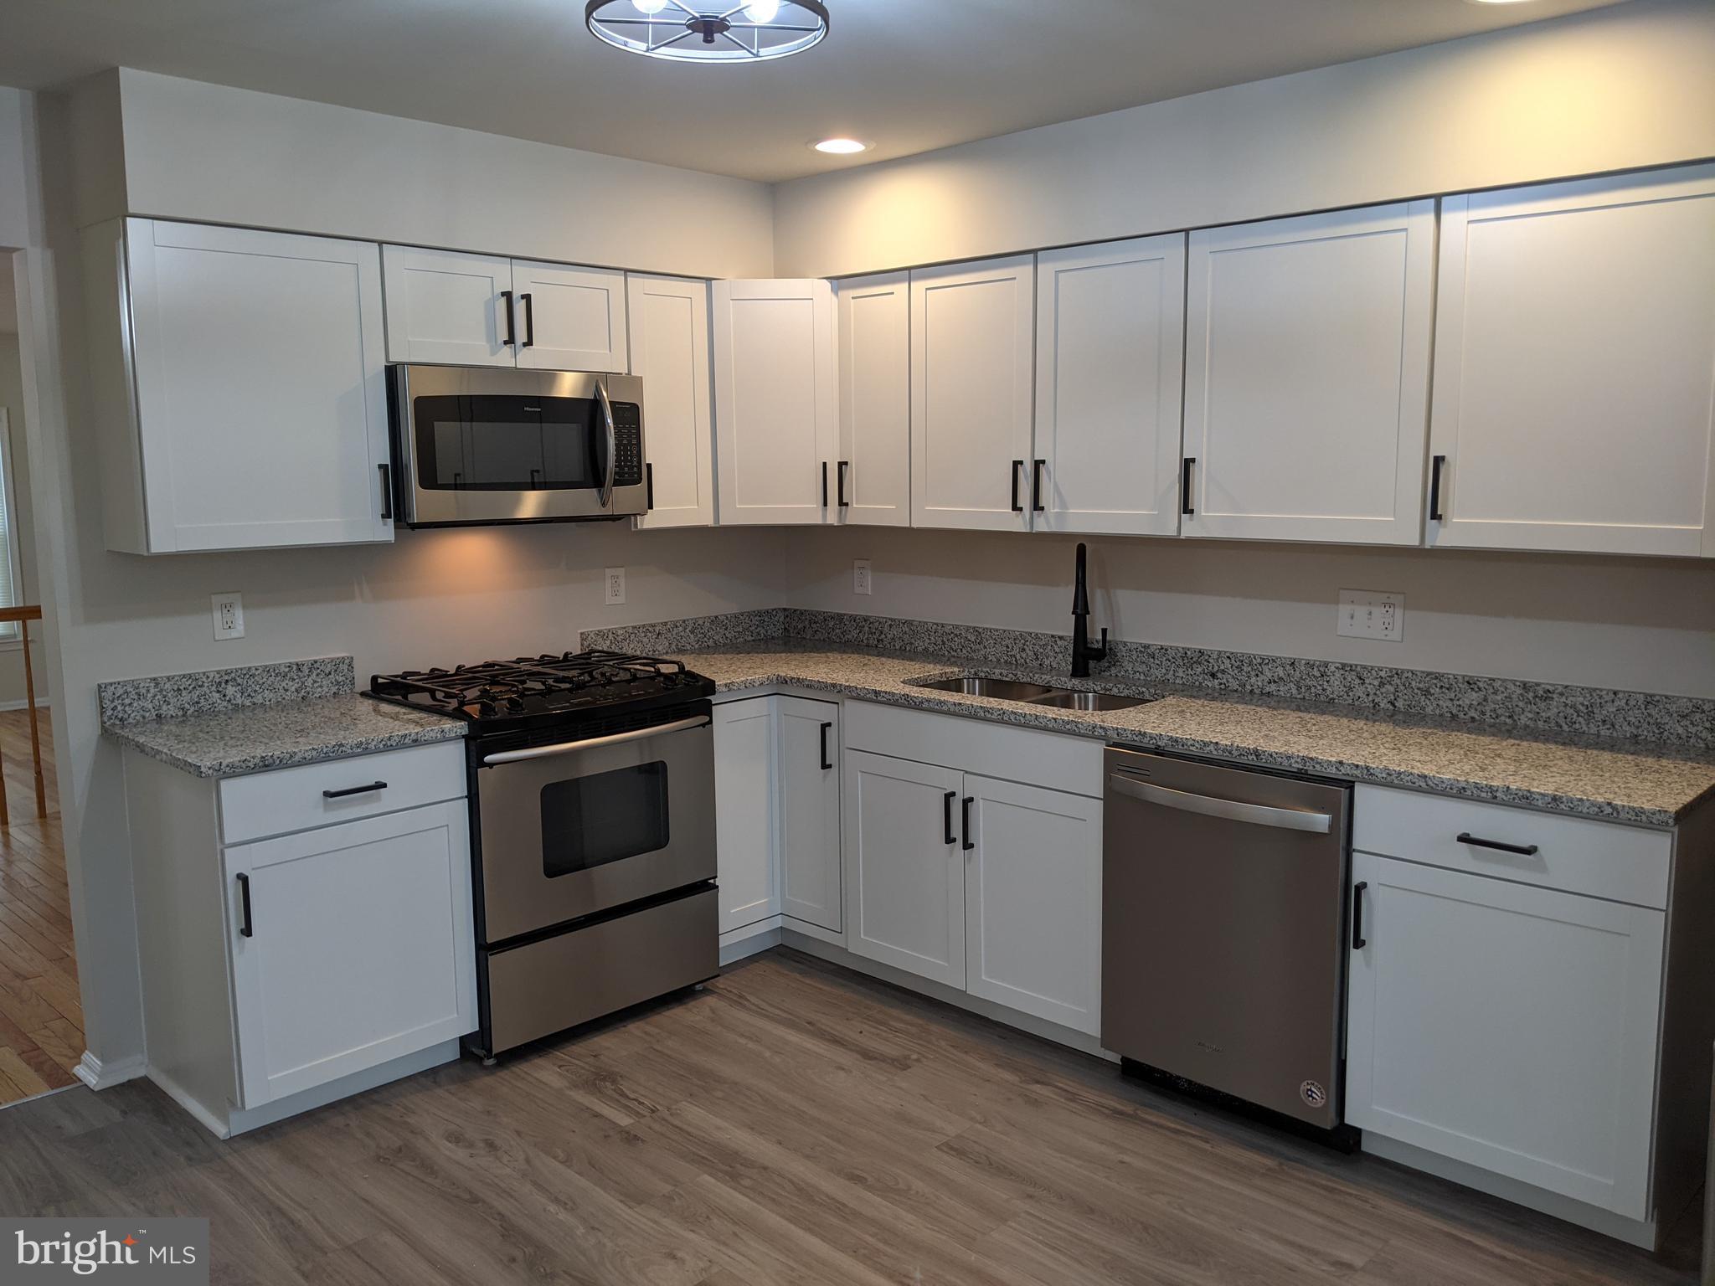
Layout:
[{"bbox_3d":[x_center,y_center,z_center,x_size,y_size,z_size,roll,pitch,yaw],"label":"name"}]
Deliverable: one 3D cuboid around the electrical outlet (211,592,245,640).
[{"bbox_3d":[-1.655,-0.070,3.523,0.008,0.123,0.077,7,11,44],"label":"electrical outlet"}]

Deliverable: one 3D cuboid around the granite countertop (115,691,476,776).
[{"bbox_3d":[-1.423,0.218,3.334,0.652,0.030,0.646,7,11,44],"label":"granite countertop"}]

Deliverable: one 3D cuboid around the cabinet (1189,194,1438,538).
[{"bbox_3d":[1.159,-0.639,3.288,0.610,0.764,0.326,7,11,44],"label":"cabinet"}]

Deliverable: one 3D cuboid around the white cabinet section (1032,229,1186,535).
[{"bbox_3d":[0.762,-0.675,3.612,0.459,0.757,0.327,7,11,44],"label":"white cabinet section"}]

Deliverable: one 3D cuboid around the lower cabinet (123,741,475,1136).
[{"bbox_3d":[-1.416,0.673,3.428,0.632,0.882,0.607,7,11,44],"label":"lower cabinet"}]

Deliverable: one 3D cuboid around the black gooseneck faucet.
[{"bbox_3d":[0.672,-0.087,3.868,0.107,0.403,0.240,1,8,9],"label":"black gooseneck faucet"}]

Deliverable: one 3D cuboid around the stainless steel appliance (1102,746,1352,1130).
[{"bbox_3d":[1.034,0.655,3.337,0.606,0.820,0.630,7,11,44],"label":"stainless steel appliance"}]

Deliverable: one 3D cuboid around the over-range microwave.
[{"bbox_3d":[-1.023,-0.554,3.819,0.420,0.417,0.757,7,11,44],"label":"over-range microwave"}]

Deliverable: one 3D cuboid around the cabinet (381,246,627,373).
[{"bbox_3d":[-1.058,-0.922,3.805,0.325,0.305,0.762,7,11,44],"label":"cabinet"}]

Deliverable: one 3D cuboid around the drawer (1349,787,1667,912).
[{"bbox_3d":[1.454,0.372,2.841,0.598,0.152,0.515,7,11,44],"label":"drawer"}]

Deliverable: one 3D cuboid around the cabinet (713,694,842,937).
[{"bbox_3d":[-0.252,0.501,4.425,0.900,0.800,0.900,7,11,44],"label":"cabinet"}]

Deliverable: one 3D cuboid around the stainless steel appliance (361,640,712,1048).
[{"bbox_3d":[-0.897,0.570,3.876,0.680,0.962,0.768,7,11,44],"label":"stainless steel appliance"}]

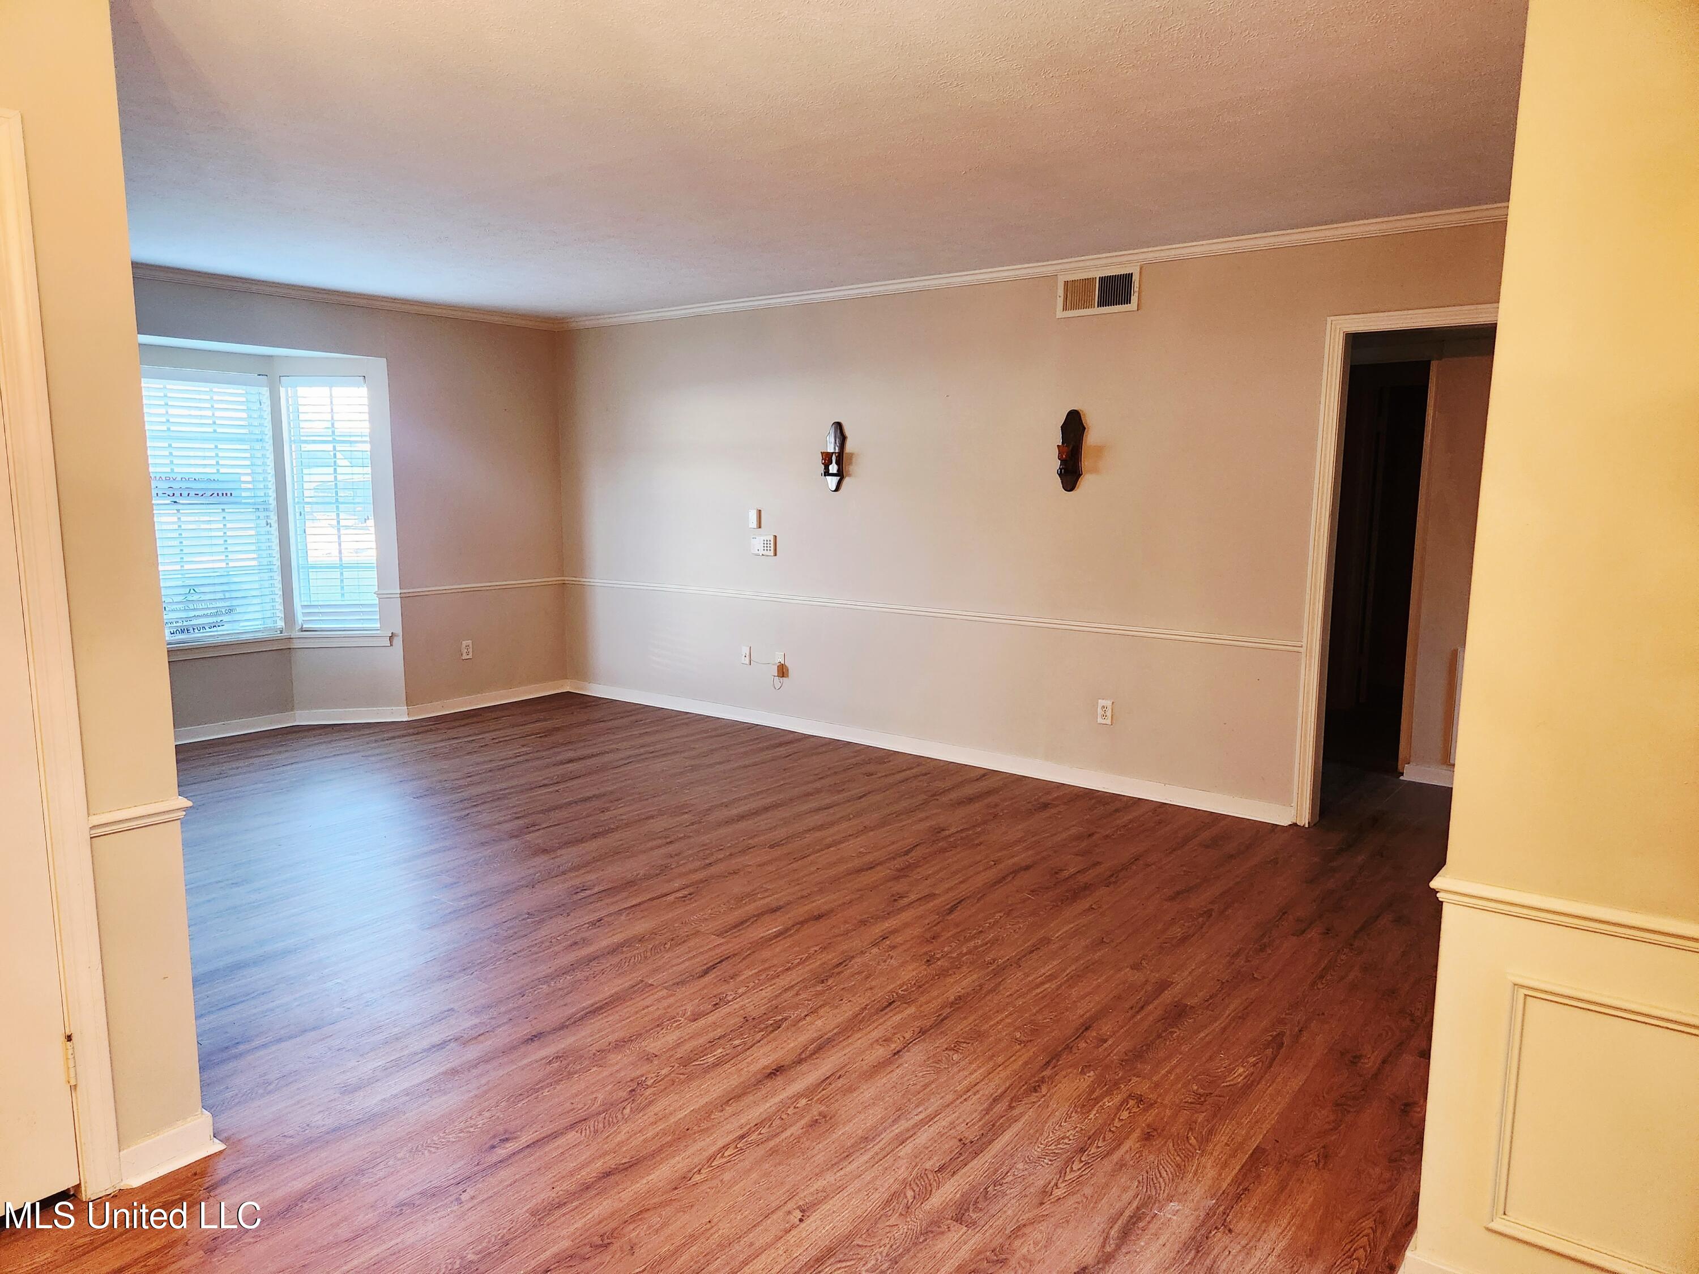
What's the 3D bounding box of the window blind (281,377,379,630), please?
[{"bbox_3d":[-2.971,-0.753,6.493,0.442,1.453,0.055,-1,9,-11],"label":"window blind"}]

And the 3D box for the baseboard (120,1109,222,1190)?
[{"bbox_3d":[-1.455,1.098,2.431,0.032,0.090,0.189,7,10,37],"label":"baseboard"}]

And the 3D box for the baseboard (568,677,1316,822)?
[{"bbox_3d":[0.003,0.542,6.228,4.765,0.094,0.022,7,10,37],"label":"baseboard"}]

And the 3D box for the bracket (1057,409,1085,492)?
[{"bbox_3d":[1.008,-0.858,5.191,0.120,0.376,0.110,7,10,37],"label":"bracket"}]

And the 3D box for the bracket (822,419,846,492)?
[{"bbox_3d":[-0.090,-0.960,6.027,0.120,0.365,0.110,7,10,37],"label":"bracket"}]

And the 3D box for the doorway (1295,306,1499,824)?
[{"bbox_3d":[2.304,-0.198,4.425,0.910,2.101,0.145,7,10,37],"label":"doorway"}]

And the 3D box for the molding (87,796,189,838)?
[{"bbox_3d":[-1.458,0.371,2.327,0.020,0.048,0.183,7,10,37],"label":"molding"}]

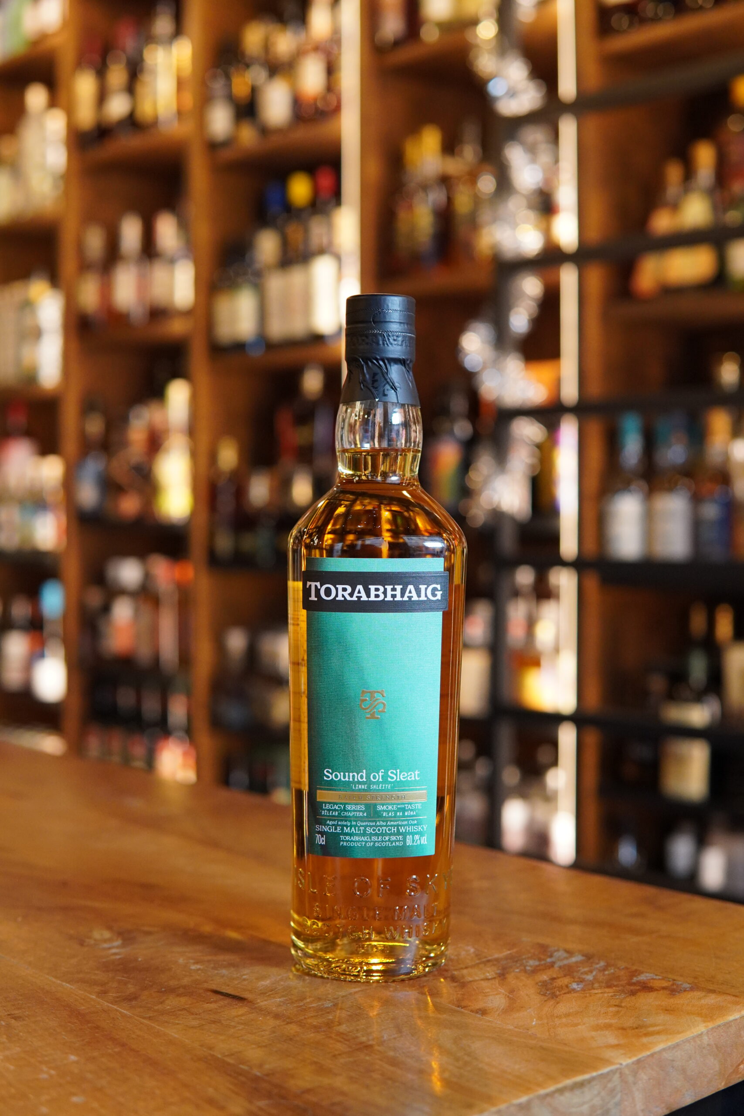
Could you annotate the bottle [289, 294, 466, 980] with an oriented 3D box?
[{"bbox_3d":[0.001,0.032,0.615,0.079,0.291,0.079,1,3,0],"label":"bottle"}]

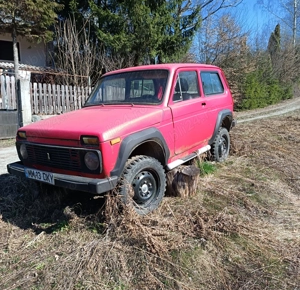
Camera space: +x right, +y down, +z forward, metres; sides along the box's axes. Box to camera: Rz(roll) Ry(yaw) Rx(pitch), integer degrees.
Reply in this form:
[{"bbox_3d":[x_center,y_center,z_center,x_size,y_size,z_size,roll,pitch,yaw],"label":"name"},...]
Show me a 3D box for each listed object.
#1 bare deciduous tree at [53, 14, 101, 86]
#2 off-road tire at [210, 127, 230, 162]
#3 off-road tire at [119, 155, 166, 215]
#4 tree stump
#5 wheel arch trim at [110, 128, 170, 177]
[{"bbox_3d":[-3.048,-3.090,11.500,1.950,4.300,1.800,-3,7,-17],"label":"bare deciduous tree"},{"bbox_3d":[1.219,0.020,4.869,0.200,0.680,0.680,4,14,36],"label":"off-road tire"},{"bbox_3d":[-0.088,0.460,3.142,0.680,0.680,0.200,-14,15,-40],"label":"off-road tire"},{"bbox_3d":[0.440,0.482,3.740,0.450,0.330,0.430,-2,9,6],"label":"tree stump"},{"bbox_3d":[-0.050,0.094,2.919,0.140,0.510,1.000,4,14,36],"label":"wheel arch trim"}]

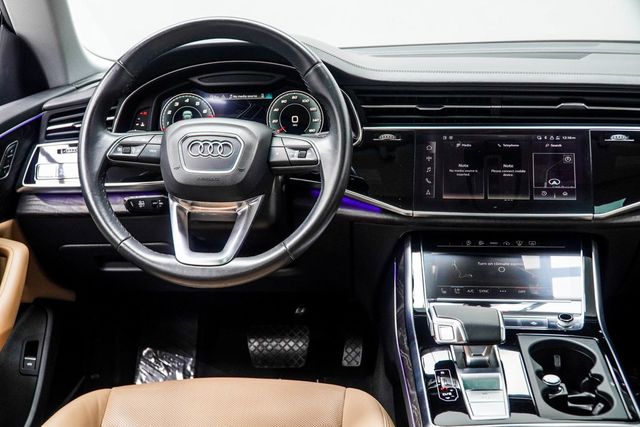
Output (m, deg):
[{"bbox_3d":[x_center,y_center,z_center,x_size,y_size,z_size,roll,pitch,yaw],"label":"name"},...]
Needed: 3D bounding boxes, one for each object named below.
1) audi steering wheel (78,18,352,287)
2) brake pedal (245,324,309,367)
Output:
[{"bbox_3d":[-0.141,-0.084,0.964,0.375,0.375,0.100,2,-8,4],"label":"audi steering wheel"},{"bbox_3d":[-0.092,0.289,1.505,0.133,0.098,0.028,-1,-16,3],"label":"brake pedal"}]

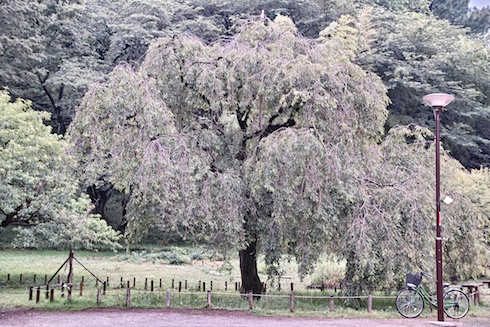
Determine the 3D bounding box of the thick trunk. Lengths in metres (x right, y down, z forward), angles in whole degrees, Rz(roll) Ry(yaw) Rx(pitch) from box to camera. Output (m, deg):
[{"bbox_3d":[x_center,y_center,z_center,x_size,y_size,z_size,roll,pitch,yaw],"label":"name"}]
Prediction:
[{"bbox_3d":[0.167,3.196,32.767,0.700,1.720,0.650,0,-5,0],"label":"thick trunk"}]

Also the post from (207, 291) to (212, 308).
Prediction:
[{"bbox_3d":[-0.901,3.456,27.318,0.100,0.450,0.100,0,-5,0],"label":"post"}]

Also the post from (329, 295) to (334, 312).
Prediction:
[{"bbox_3d":[2.184,3.516,27.018,0.100,0.450,0.100,0,-5,0],"label":"post"}]

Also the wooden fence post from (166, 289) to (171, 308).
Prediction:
[{"bbox_3d":[-1.949,3.460,27.418,0.100,0.450,0.100,0,-5,0],"label":"wooden fence post"}]

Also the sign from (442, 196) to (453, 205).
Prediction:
[{"bbox_3d":[4.612,0.839,24.400,0.230,0.200,0.040,0,-5,0],"label":"sign"}]

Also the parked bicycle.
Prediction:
[{"bbox_3d":[4.382,3.075,25.000,1.780,1.070,0.570,1,-5,-10],"label":"parked bicycle"}]

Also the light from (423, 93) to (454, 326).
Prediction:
[{"bbox_3d":[4.414,0.978,24.504,0.710,5.200,0.710,0,-5,0],"label":"light"}]

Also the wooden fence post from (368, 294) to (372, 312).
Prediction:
[{"bbox_3d":[3.139,3.502,26.918,0.100,0.450,0.100,0,-5,0],"label":"wooden fence post"}]

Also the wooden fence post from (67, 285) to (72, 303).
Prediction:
[{"bbox_3d":[-4.732,3.524,29.018,0.100,0.450,0.100,0,-5,0],"label":"wooden fence post"}]

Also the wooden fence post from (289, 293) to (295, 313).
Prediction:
[{"bbox_3d":[1.184,3.525,27.118,0.100,0.450,0.100,0,-5,0],"label":"wooden fence post"}]

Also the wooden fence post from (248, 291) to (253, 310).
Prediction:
[{"bbox_3d":[0.152,3.483,27.218,0.100,0.450,0.100,0,-5,0],"label":"wooden fence post"}]

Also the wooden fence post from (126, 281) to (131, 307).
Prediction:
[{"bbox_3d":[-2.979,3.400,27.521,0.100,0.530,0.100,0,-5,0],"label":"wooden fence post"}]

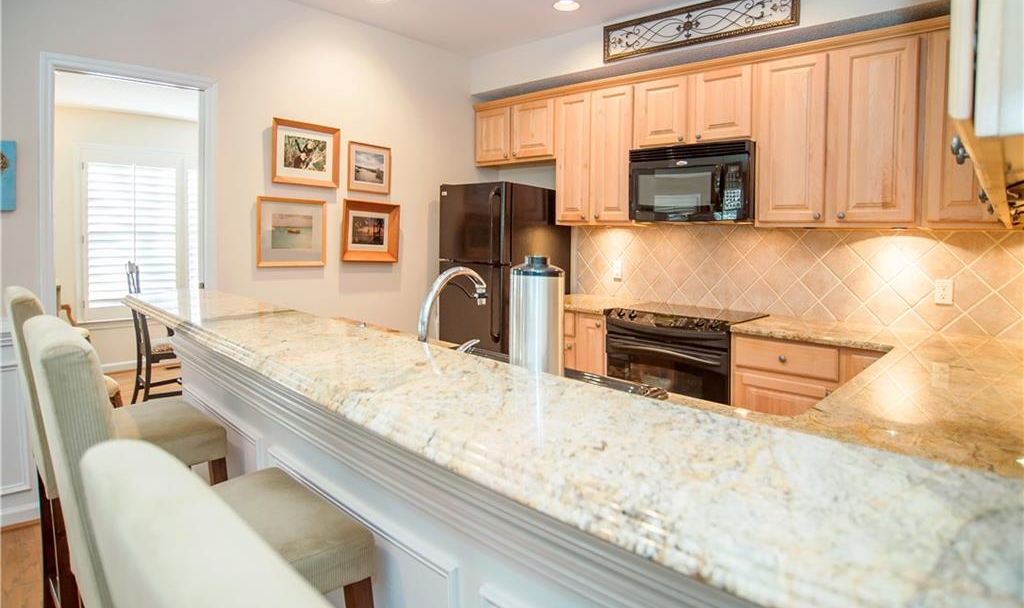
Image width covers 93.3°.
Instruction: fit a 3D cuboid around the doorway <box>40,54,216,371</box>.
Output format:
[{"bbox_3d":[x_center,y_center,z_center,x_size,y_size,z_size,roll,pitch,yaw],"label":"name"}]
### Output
[{"bbox_3d":[-2.030,-0.100,2.650,0.150,2.200,0.800,5,5,43],"label":"doorway"}]

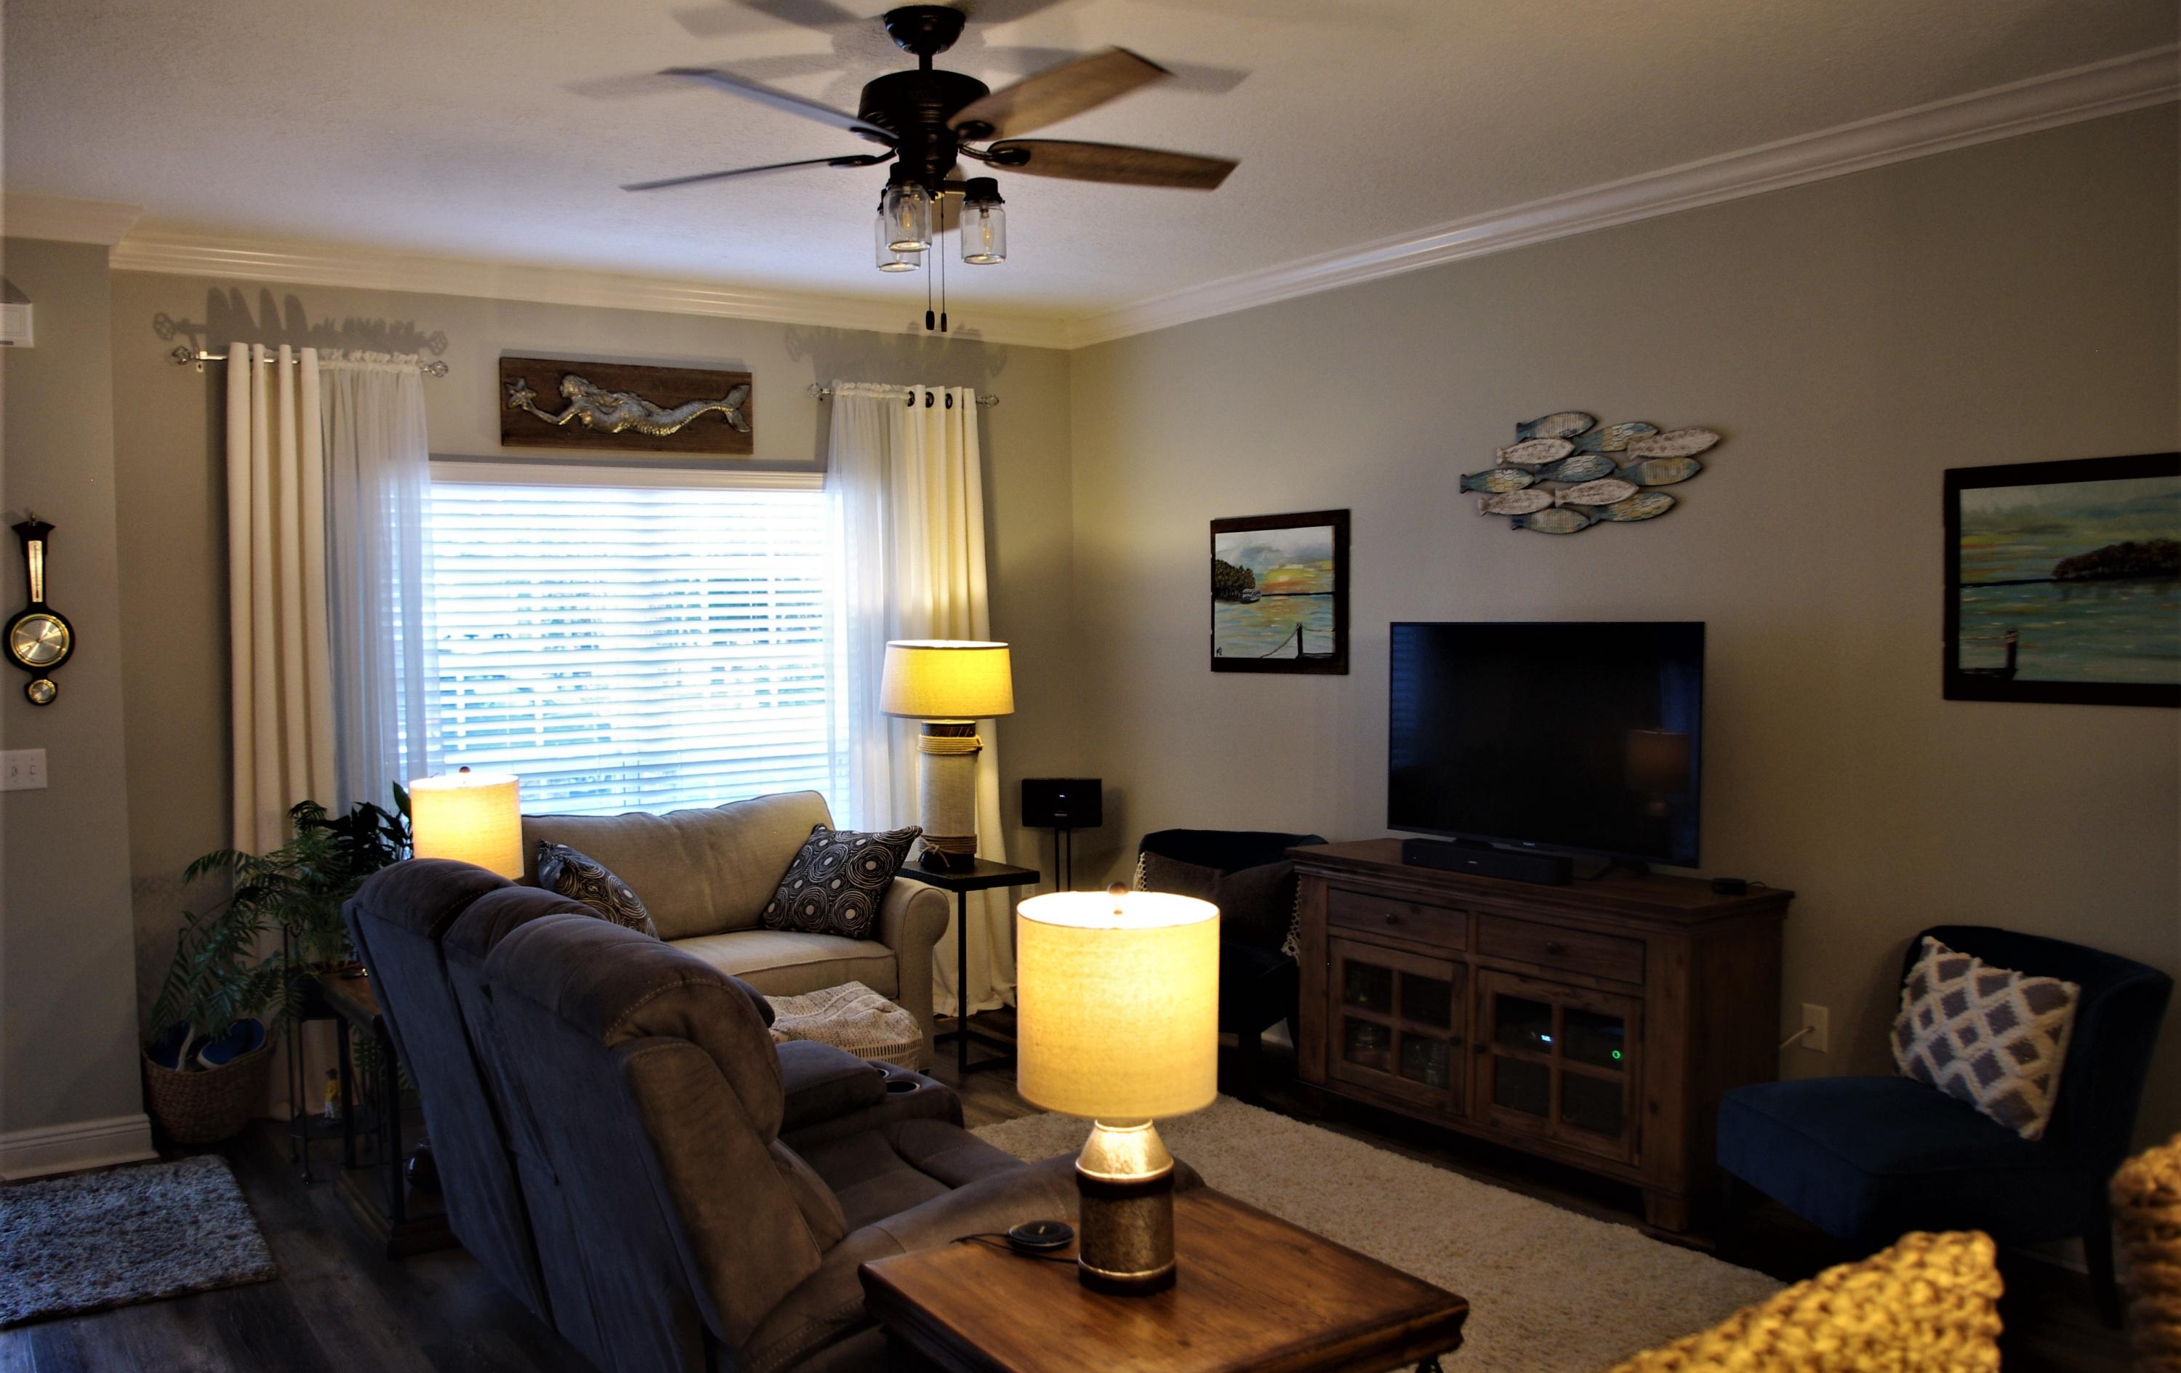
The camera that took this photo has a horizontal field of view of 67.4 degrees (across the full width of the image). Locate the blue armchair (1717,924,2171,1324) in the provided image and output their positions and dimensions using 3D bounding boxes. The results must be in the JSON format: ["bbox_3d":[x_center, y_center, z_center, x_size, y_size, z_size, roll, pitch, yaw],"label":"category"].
[{"bbox_3d":[1.850,0.976,3.635,0.700,0.790,0.660,-1,3,-14],"label":"blue armchair"}]

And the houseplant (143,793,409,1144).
[{"bbox_3d":[-2.350,0.878,4.811,0.665,0.998,0.585,-3,3,-37],"label":"houseplant"}]

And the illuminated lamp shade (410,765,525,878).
[{"bbox_3d":[-1.701,0.523,4.461,0.307,0.590,0.307,-3,3,-37],"label":"illuminated lamp shade"}]

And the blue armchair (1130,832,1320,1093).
[{"bbox_3d":[0.388,0.906,5.379,0.660,0.790,0.700,0,3,18],"label":"blue armchair"}]

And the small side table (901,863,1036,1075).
[{"bbox_3d":[-0.445,0.983,5.824,0.338,0.655,0.433,-3,3,-37],"label":"small side table"}]

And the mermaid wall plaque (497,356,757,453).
[{"bbox_3d":[-1.623,-0.981,5.778,0.897,0.298,0.040,-3,3,-33],"label":"mermaid wall plaque"}]

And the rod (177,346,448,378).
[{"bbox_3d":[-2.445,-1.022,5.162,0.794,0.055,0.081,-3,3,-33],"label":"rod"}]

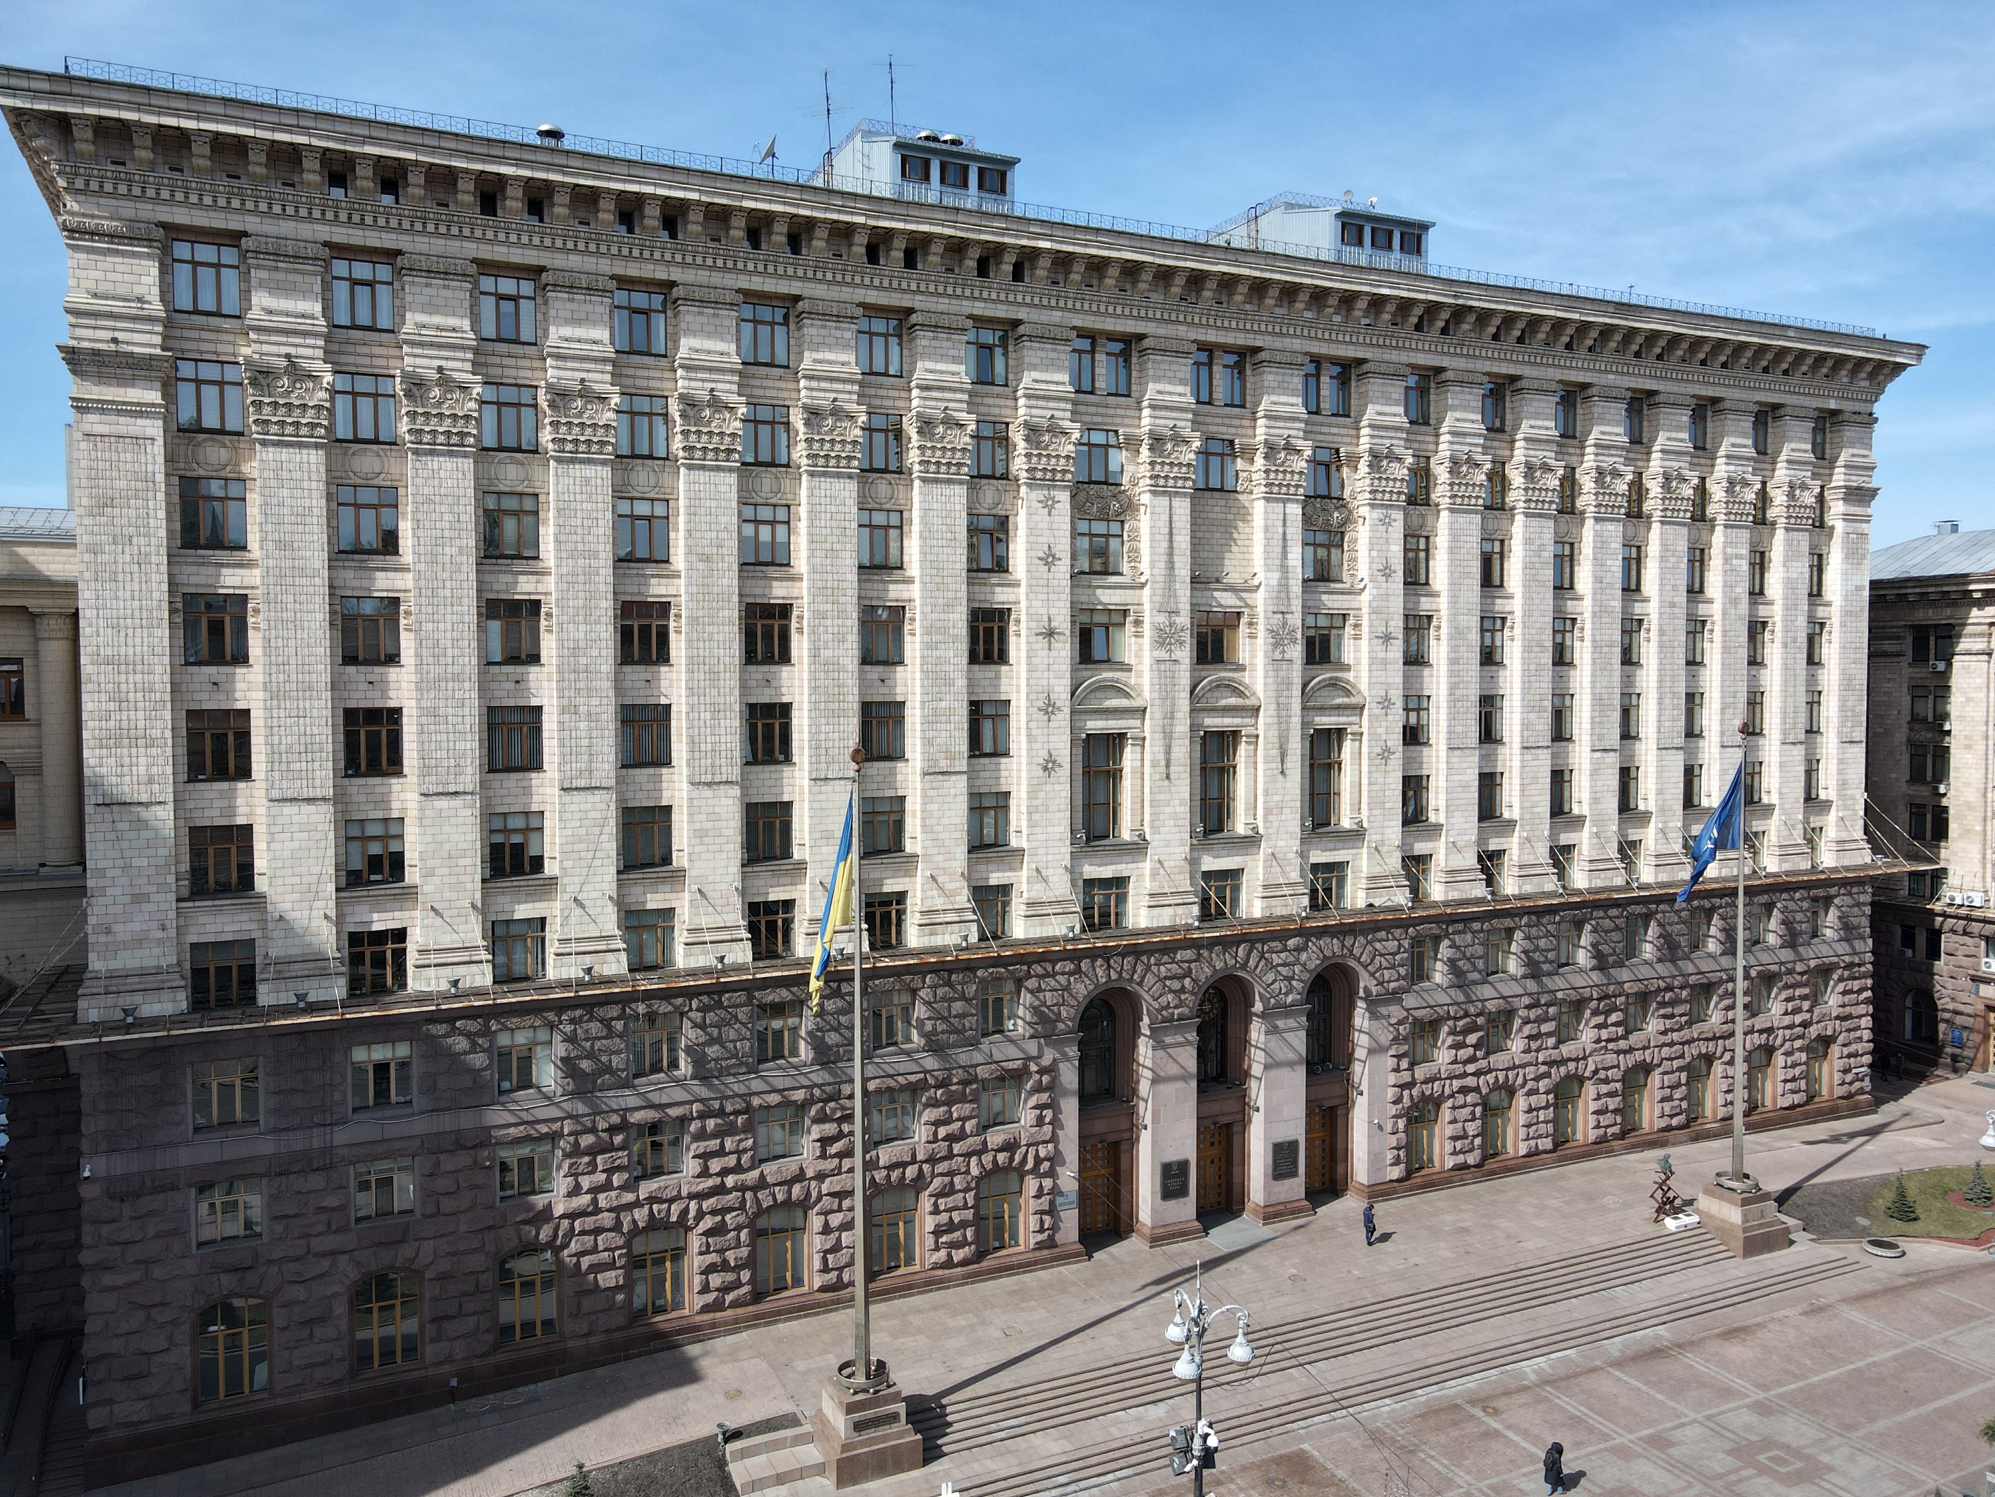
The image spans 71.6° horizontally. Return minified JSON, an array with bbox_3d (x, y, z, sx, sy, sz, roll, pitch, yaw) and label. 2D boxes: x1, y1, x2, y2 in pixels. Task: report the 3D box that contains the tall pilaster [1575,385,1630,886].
[{"bbox_3d":[31.224,-5.660,71.189,2.450,25.400,0.950,-2,3,-24],"label":"tall pilaster"}]

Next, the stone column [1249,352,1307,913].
[{"bbox_3d":[12.884,-5.170,63.149,2.450,25.400,0.950,-2,3,-24],"label":"stone column"}]

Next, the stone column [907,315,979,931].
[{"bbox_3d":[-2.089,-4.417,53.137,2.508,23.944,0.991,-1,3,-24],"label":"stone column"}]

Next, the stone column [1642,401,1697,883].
[{"bbox_3d":[35.481,-5.774,73.055,2.450,25.400,0.950,-2,3,-24],"label":"stone column"}]

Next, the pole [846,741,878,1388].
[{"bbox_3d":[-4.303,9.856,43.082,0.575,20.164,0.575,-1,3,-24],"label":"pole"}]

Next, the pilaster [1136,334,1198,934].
[{"bbox_3d":[7.510,-5.026,60.793,2.450,25.400,0.950,-2,3,-24],"label":"pilaster"}]

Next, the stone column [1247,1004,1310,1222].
[{"bbox_3d":[12.350,15.748,60.348,2.875,9.320,1.438,-1,3,-24],"label":"stone column"}]

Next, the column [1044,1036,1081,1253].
[{"bbox_3d":[2.823,16.788,59.486,1.350,8.950,1.000,-2,3,-24],"label":"column"}]

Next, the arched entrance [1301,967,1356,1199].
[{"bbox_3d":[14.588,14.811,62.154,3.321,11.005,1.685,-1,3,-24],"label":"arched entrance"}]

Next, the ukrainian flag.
[{"bbox_3d":[-5.055,4.658,42.680,1.487,6.859,0.496,-1,3,-13],"label":"ukrainian flag"}]

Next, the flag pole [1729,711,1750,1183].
[{"bbox_3d":[33.472,9.223,62.212,0.500,21.180,0.500,-2,3,-24],"label":"flag pole"}]

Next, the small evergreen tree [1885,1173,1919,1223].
[{"bbox_3d":[42.654,21.023,65.180,1.450,2.250,1.450,-2,3,-24],"label":"small evergreen tree"}]

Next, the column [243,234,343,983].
[{"bbox_3d":[-23.849,-4.187,47.046,2.450,25.400,0.950,-2,3,-24],"label":"column"}]

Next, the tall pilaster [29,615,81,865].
[{"bbox_3d":[-38.048,-0.347,56.000,1.600,10.400,1.450,-2,3,-24],"label":"tall pilaster"}]

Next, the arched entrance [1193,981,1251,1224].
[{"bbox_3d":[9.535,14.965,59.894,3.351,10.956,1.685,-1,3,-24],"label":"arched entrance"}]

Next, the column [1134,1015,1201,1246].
[{"bbox_3d":[7.275,15.878,58.077,2.855,9.320,1.438,-1,3,-24],"label":"column"}]

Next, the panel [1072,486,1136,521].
[{"bbox_3d":[4.312,-9.974,56.203,2.776,1.388,0.297,-1,3,-24],"label":"panel"}]

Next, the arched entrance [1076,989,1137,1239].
[{"bbox_3d":[4.910,16.226,60.545,3.100,10.900,1.200,-2,3,-24],"label":"arched entrance"}]

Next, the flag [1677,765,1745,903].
[{"bbox_3d":[30.431,3.484,59.061,2.776,5.947,0.595,0,3,3],"label":"flag"}]

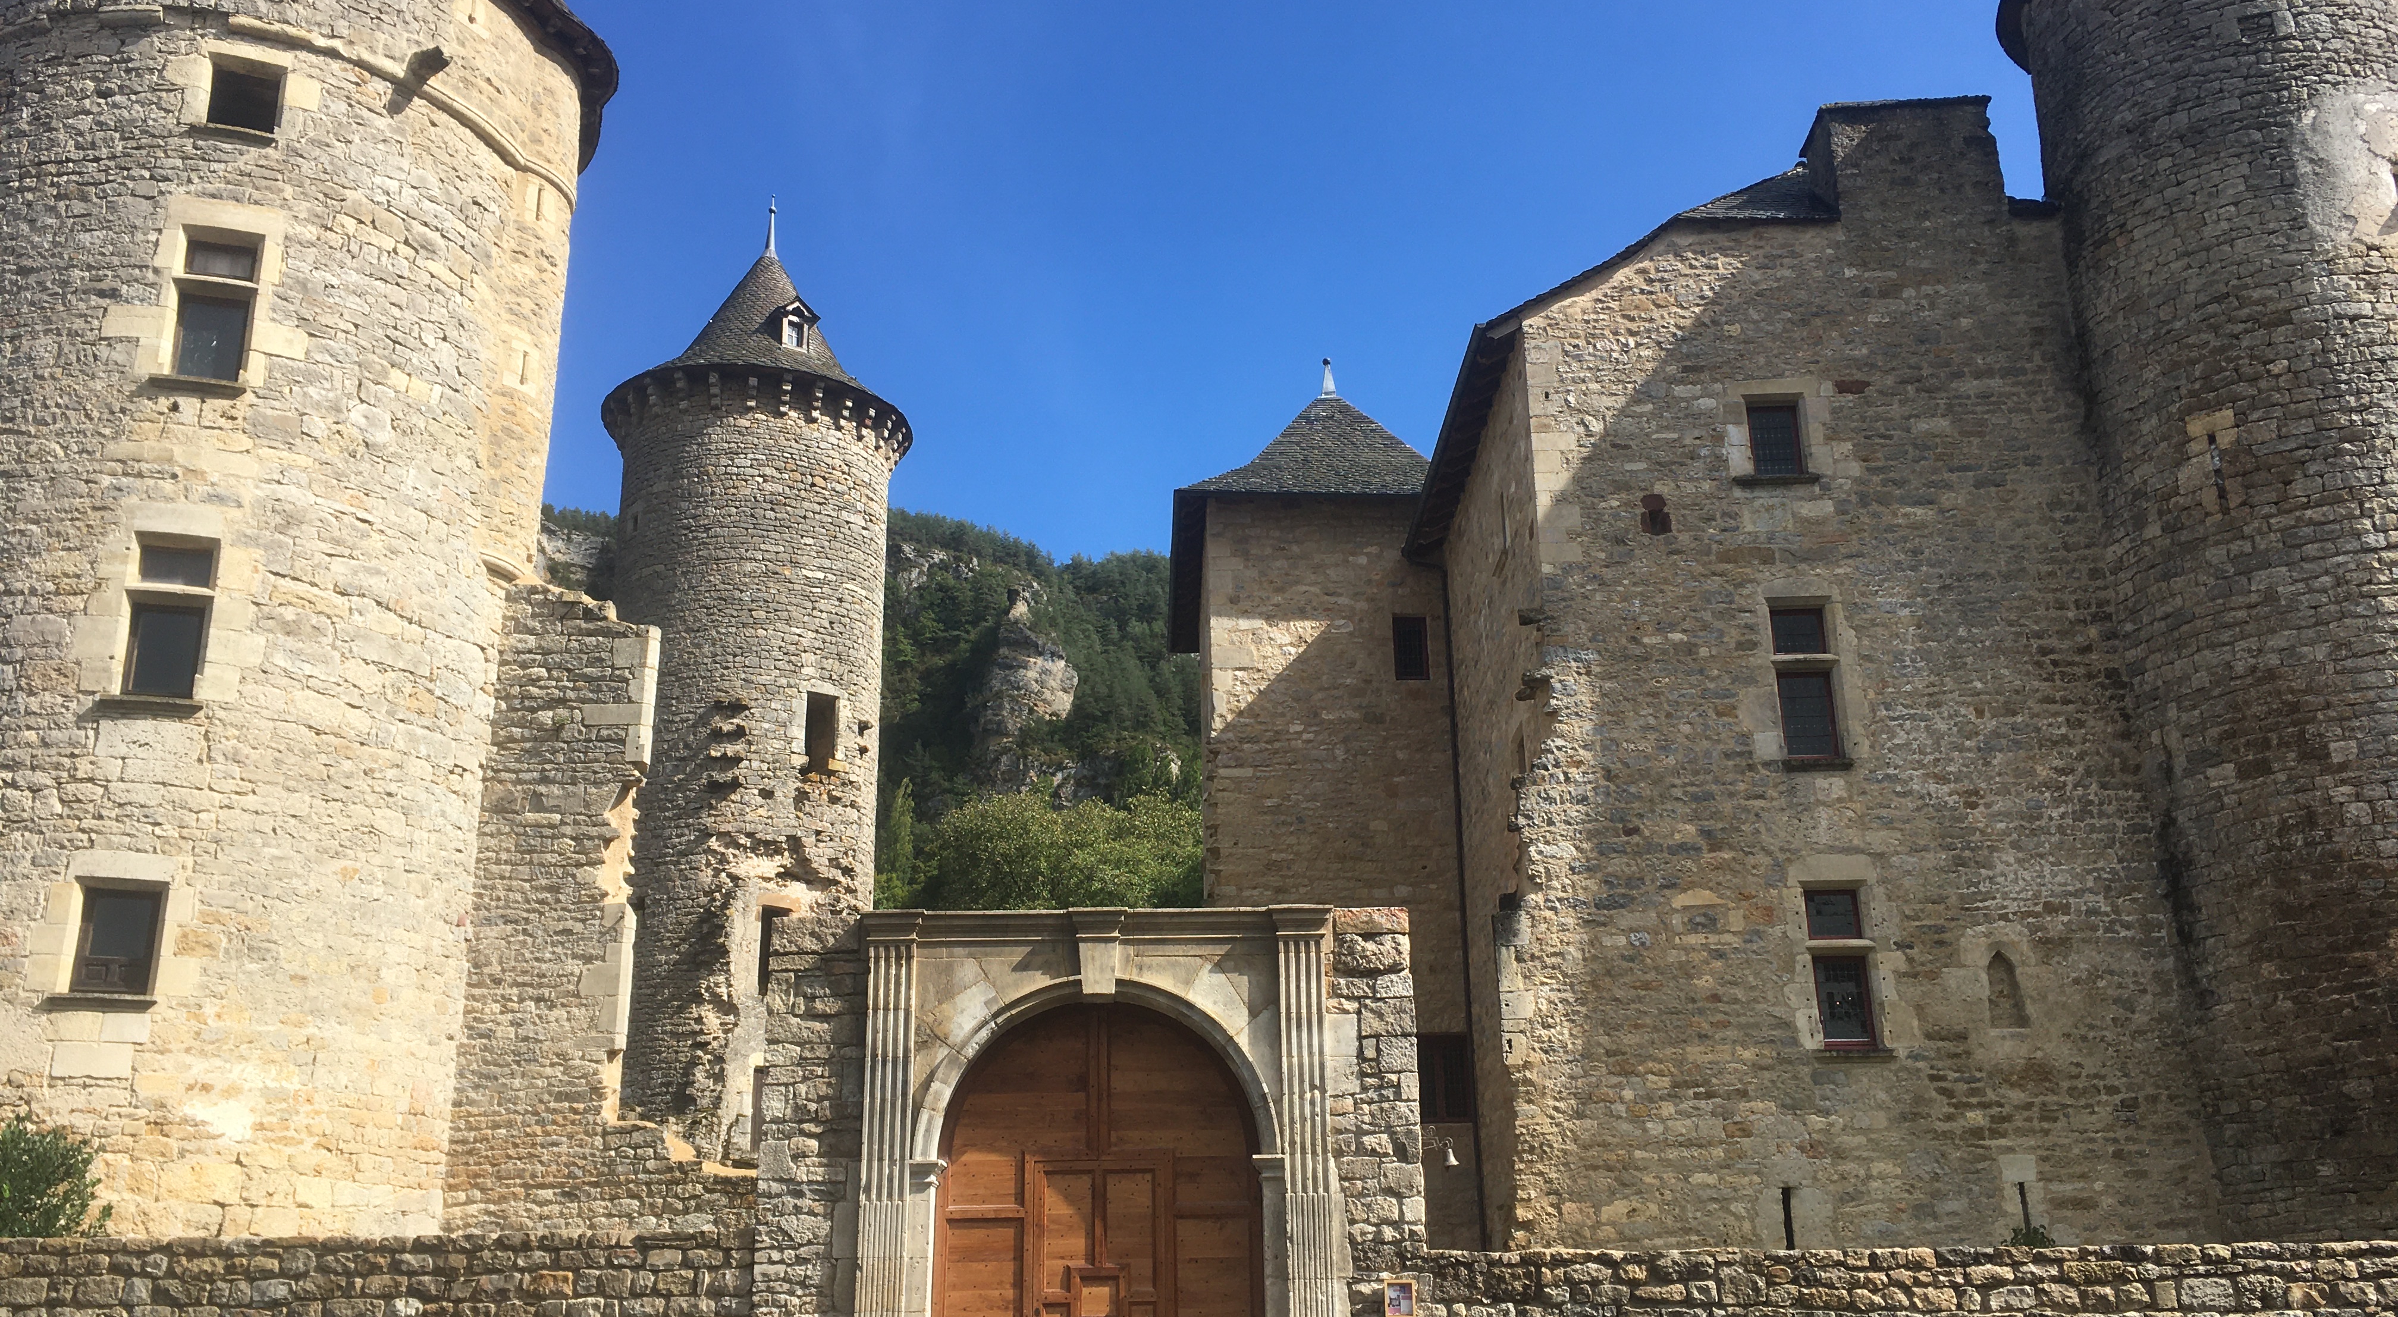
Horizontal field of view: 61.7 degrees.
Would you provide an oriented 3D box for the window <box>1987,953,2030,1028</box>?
[{"bbox_3d":[9.895,4.056,24.592,0.503,0.940,0.250,-1,-19,0],"label":"window"}]

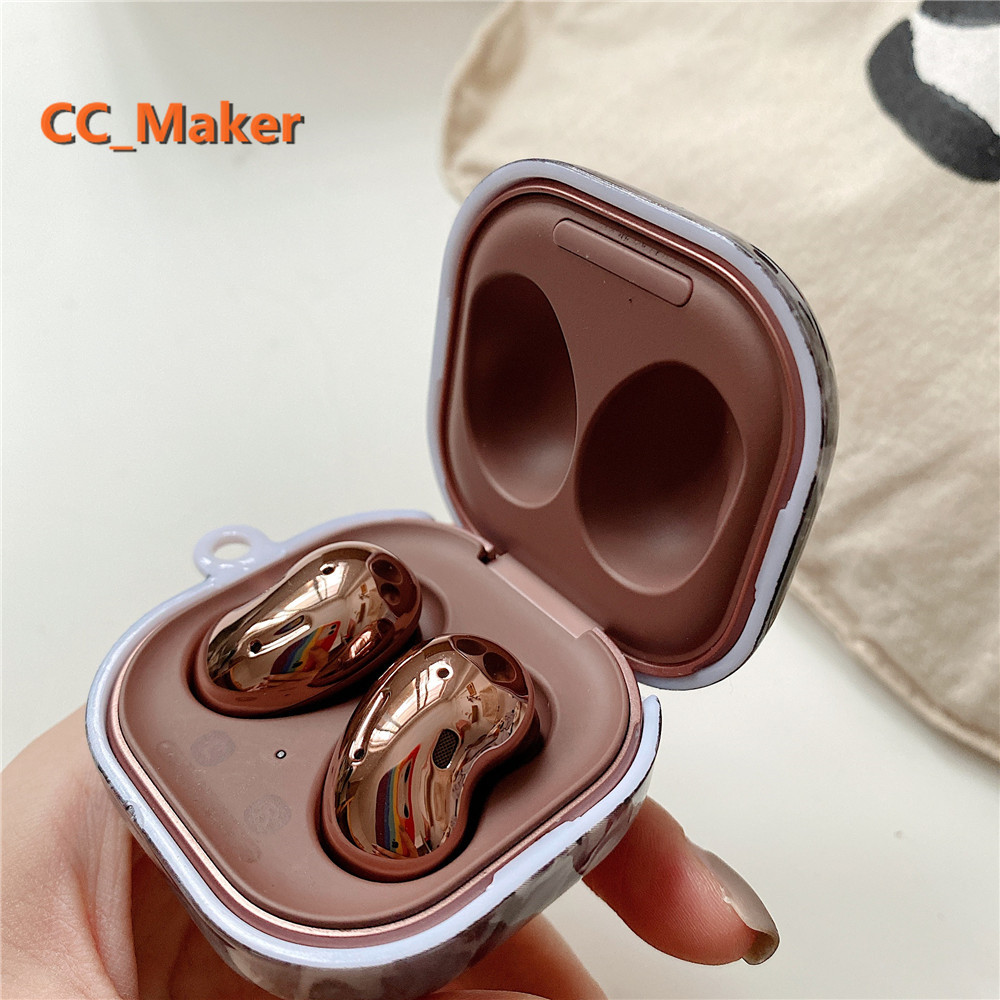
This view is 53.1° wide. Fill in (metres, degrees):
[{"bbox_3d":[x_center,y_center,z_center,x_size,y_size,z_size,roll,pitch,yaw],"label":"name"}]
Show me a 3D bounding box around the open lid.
[{"bbox_3d":[0.014,-0.009,0.114,0.013,0.053,0.053,-21,44,-37],"label":"open lid"}]

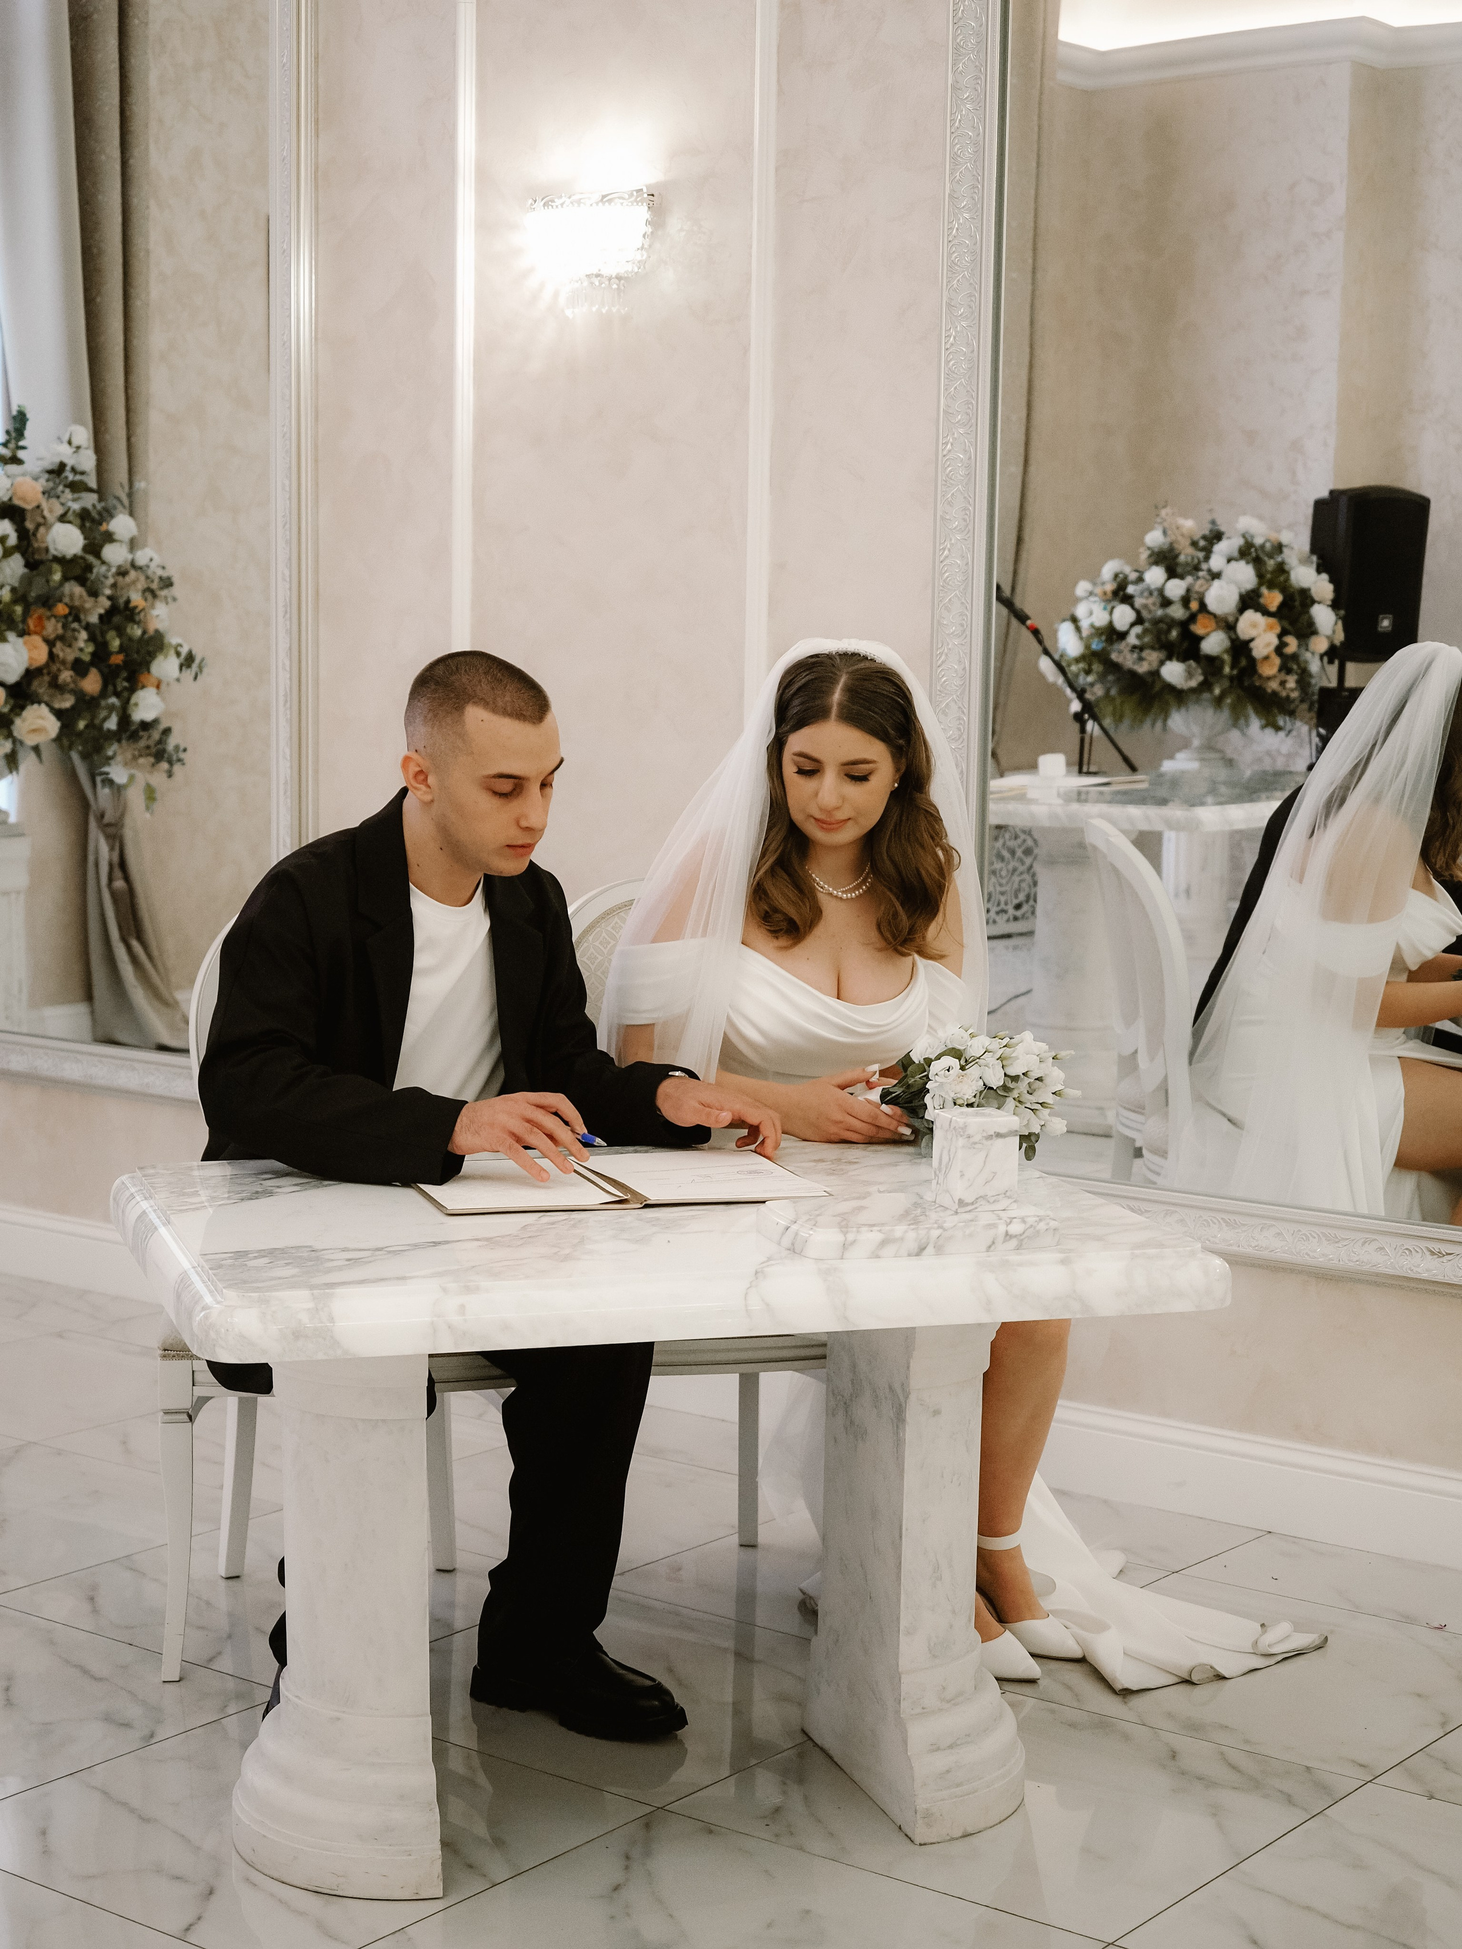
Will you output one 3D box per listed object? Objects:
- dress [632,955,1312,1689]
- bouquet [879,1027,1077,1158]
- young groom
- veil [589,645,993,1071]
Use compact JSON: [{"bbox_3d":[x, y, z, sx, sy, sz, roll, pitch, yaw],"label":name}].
[{"bbox_3d":[0.299,0.407,4.316,0.900,0.950,0.740,-1,7,-15],"label":"dress"},{"bbox_3d":[0.302,0.147,3.870,0.230,0.160,0.190,-1,7,-15],"label":"bouquet"},{"bbox_3d":[-0.343,0.243,4.026,0.620,1.315,0.750,-2,7,-22],"label":"young groom"},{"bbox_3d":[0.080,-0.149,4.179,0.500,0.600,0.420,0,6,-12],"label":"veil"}]

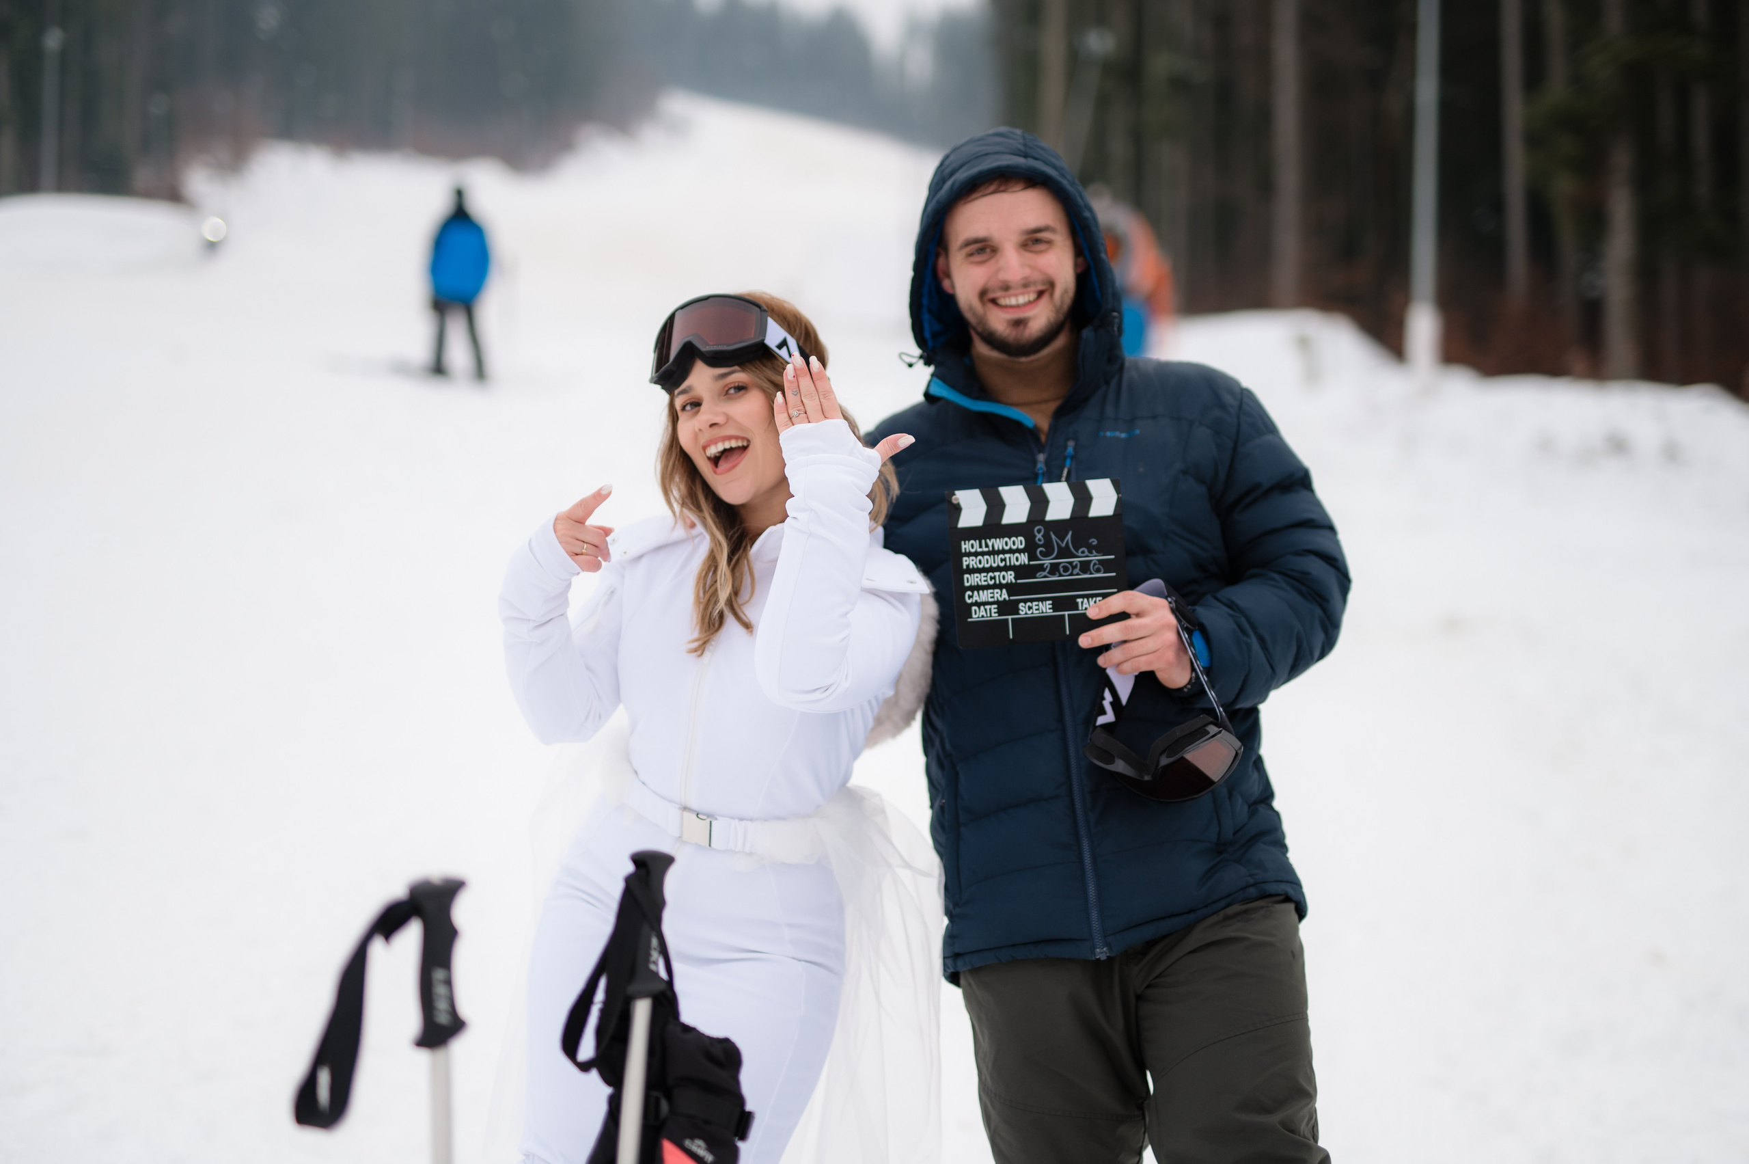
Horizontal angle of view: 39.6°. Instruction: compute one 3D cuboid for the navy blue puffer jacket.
[{"bbox_3d":[0.262,-0.030,2.790,0.580,0.970,0.420,-2,1,10],"label":"navy blue puffer jacket"}]

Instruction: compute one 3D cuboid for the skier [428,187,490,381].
[{"bbox_3d":[-3.860,-2.780,22.600,0.550,1.780,0.420,0,1,-23],"label":"skier"}]

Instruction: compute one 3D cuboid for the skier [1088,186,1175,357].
[{"bbox_3d":[1.680,-1.970,17.500,0.780,1.750,0.500,1,1,18],"label":"skier"}]

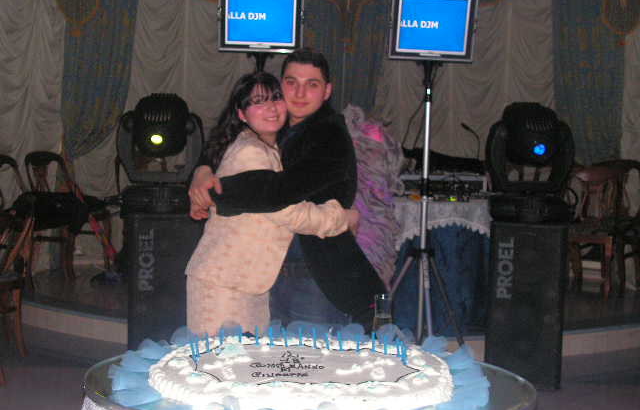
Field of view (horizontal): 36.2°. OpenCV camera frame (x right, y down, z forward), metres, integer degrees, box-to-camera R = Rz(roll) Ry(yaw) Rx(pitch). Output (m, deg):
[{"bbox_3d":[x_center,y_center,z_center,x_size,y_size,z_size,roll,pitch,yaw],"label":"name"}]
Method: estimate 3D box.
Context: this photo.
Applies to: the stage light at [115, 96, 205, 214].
[{"bbox_3d":[-0.864,-0.269,5.268,0.450,0.640,0.400,1,5,-7],"label":"stage light"}]

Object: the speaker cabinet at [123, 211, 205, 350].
[{"bbox_3d":[-0.851,0.507,5.356,0.400,0.920,0.420,0,5,-14],"label":"speaker cabinet"}]

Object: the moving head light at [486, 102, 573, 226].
[{"bbox_3d":[1.135,-0.225,5.268,0.450,0.640,0.400,2,5,8],"label":"moving head light"}]

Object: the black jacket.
[{"bbox_3d":[-0.071,0.034,3.265,0.480,0.720,0.480,-4,7,-45],"label":"black jacket"}]

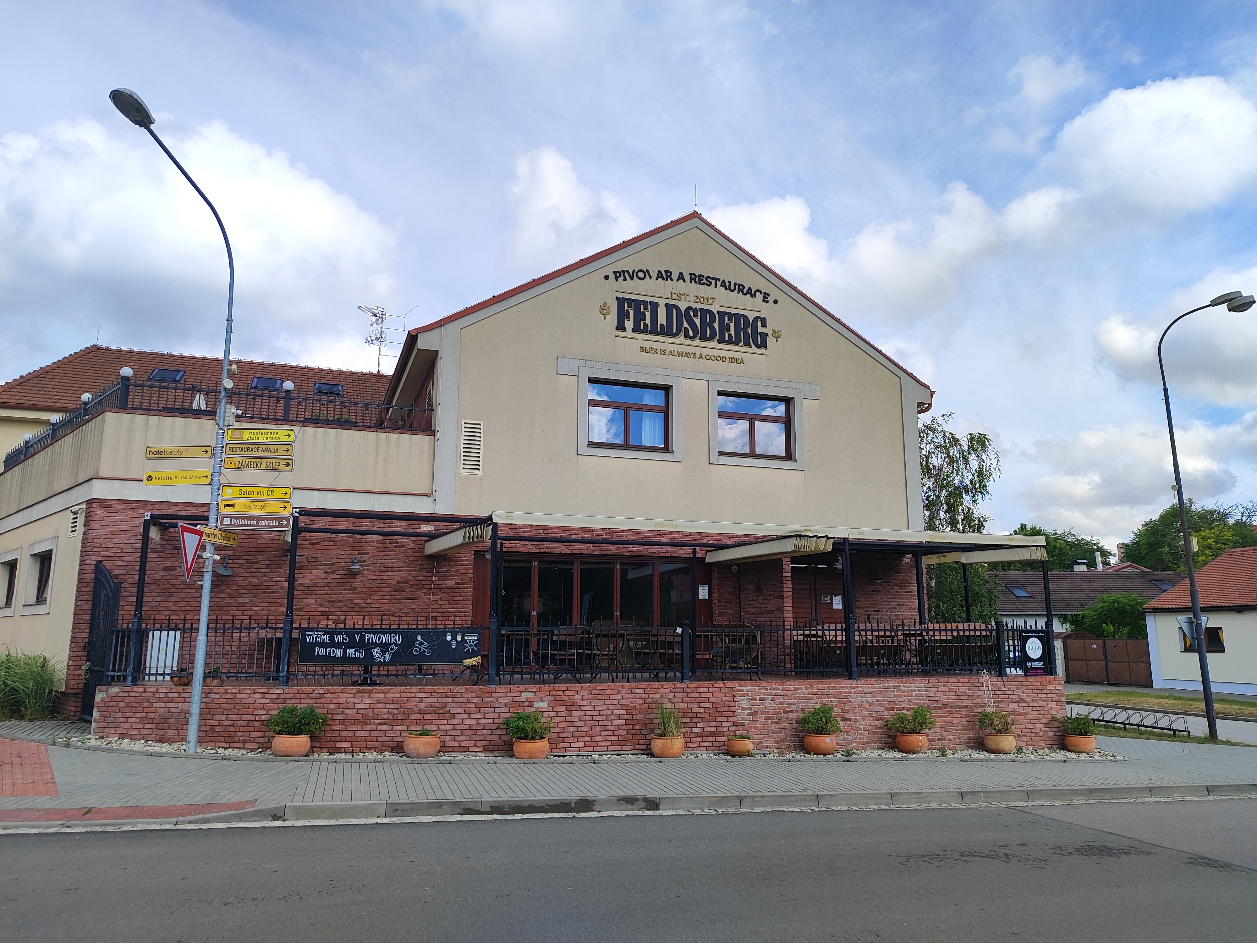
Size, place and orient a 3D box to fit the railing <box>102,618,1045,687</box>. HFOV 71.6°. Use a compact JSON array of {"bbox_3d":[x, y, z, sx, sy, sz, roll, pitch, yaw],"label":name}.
[{"bbox_3d":[0.179,2.851,13.914,15.500,1.000,1.300,2,-11,-10],"label":"railing"}]

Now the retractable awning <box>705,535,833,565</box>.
[{"bbox_3d":[2.549,1.542,16.390,0.800,0.270,3.400,4,-11,-19],"label":"retractable awning"}]

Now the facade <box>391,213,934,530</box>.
[{"bbox_3d":[1.427,-2.341,19.518,12.423,7.120,1.010,4,-10,-19],"label":"facade"}]

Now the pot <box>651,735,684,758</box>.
[{"bbox_3d":[0.582,4.066,12.920,0.492,0.297,0.492,0,-9,0],"label":"pot"}]

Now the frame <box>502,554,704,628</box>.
[{"bbox_3d":[-0.570,2.833,17.526,4.450,2.280,0.200,4,-11,-19],"label":"frame"}]

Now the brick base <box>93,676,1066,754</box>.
[{"bbox_3d":[0.128,3.957,13.712,15.900,1.270,1.400,2,-11,-10],"label":"brick base"}]

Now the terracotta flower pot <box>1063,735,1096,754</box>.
[{"bbox_3d":[7.733,4.684,14.952,0.556,0.310,0.556,0,-10,0],"label":"terracotta flower pot"}]

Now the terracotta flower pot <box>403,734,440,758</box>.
[{"bbox_3d":[-2.850,3.784,12.016,0.514,0.300,0.514,3,-11,-17],"label":"terracotta flower pot"}]

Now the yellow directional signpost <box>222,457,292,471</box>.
[{"bbox_3d":[-5.260,-0.105,12.398,0.955,0.195,0.040,2,-10,-9],"label":"yellow directional signpost"}]

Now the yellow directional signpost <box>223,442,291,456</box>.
[{"bbox_3d":[-5.301,-0.307,12.539,0.975,0.197,0.040,1,-9,-4],"label":"yellow directional signpost"}]

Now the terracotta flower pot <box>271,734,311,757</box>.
[{"bbox_3d":[-4.565,3.711,11.795,0.532,0.300,0.532,3,-11,-17],"label":"terracotta flower pot"}]

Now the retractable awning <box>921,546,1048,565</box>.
[{"bbox_3d":[7.212,1.785,18.038,0.303,0.253,3.737,4,-10,-19],"label":"retractable awning"}]

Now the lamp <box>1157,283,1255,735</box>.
[{"bbox_3d":[13.378,0.774,19.543,2.373,10.100,0.707,0,-9,0],"label":"lamp"}]

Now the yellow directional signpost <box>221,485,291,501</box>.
[{"bbox_3d":[-5.260,0.299,12.325,0.955,0.195,0.040,2,-10,-9],"label":"yellow directional signpost"}]

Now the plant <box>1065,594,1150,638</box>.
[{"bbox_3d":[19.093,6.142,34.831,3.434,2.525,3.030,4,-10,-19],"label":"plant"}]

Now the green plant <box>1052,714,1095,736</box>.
[{"bbox_3d":[7.813,4.445,15.290,0.707,0.394,0.606,0,-9,0],"label":"green plant"}]

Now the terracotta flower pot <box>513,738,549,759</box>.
[{"bbox_3d":[-1.372,3.913,12.330,0.503,0.255,0.503,0,-9,0],"label":"terracotta flower pot"}]

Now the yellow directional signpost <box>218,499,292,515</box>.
[{"bbox_3d":[-5.299,0.510,12.402,0.975,0.197,0.040,2,-10,-10],"label":"yellow directional signpost"}]

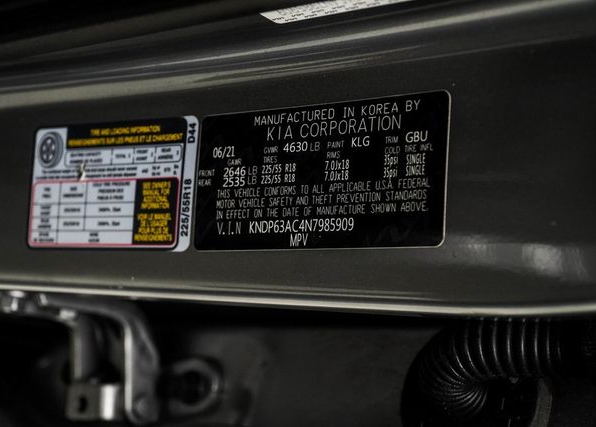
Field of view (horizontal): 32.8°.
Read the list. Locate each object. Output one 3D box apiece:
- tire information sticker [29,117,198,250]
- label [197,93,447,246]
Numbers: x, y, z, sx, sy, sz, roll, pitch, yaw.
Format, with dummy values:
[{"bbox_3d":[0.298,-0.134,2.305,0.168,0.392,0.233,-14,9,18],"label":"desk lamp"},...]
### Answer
[{"bbox_3d":[-0.080,-0.012,0.427,0.001,0.096,0.055,11,81,-54],"label":"tire information sticker"},{"bbox_3d":[0.005,-0.013,0.367,0.001,0.109,0.053,11,79,-54],"label":"label"}]

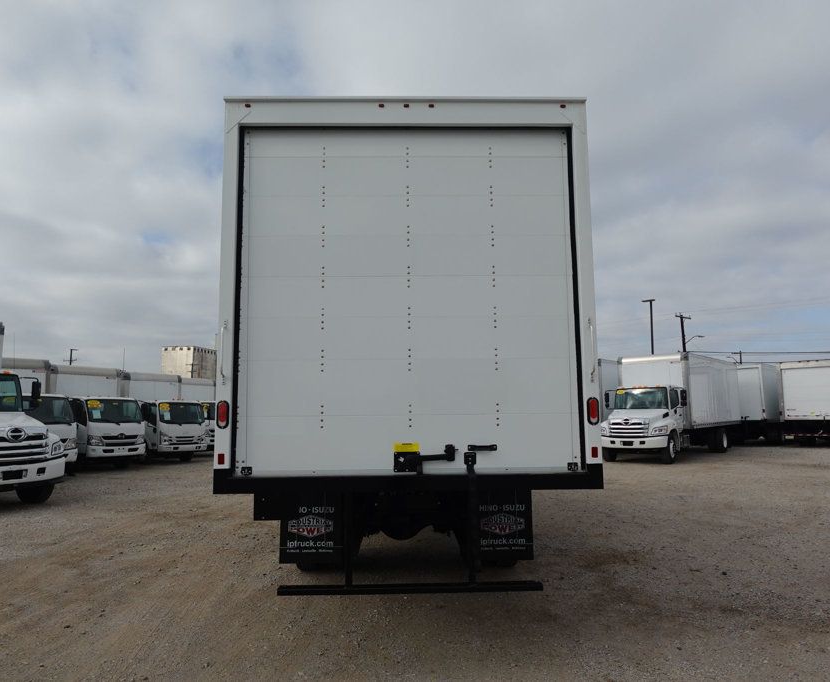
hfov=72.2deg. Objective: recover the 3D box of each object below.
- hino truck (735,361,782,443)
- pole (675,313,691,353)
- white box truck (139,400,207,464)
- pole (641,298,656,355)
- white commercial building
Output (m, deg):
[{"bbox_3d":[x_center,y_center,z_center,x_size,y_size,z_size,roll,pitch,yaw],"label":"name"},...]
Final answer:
[{"bbox_3d":[19.100,3.450,31.500,2.450,3.800,9.300,-5,-7,43],"label":"hino truck"},{"bbox_3d":[25.250,2.630,53.000,2.200,10.400,0.400,1,-6,-32],"label":"pole"},{"bbox_3d":[-11.900,3.250,24.300,7.000,3.400,2.400,-4,-7,37],"label":"white box truck"},{"bbox_3d":[17.950,1.740,43.000,1.000,9.800,0.400,0,-5,0],"label":"pole"},{"bbox_3d":[-78.600,12.800,197.400,12.200,20.500,15.500,-1,-5,10],"label":"white commercial building"}]

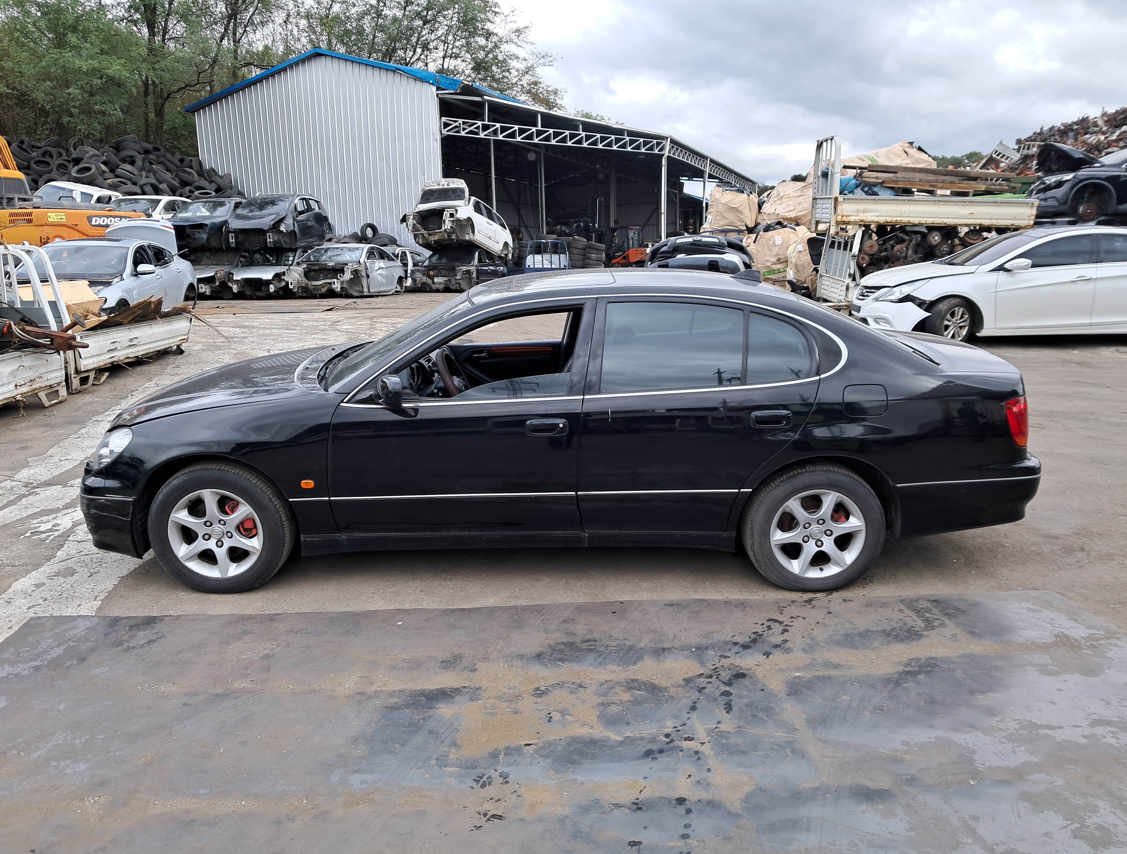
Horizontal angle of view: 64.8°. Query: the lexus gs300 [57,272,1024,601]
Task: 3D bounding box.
[{"bbox_3d":[-0.041,-0.123,4.855,4.810,1.440,1.800,0,13,0],"label":"lexus gs300"}]

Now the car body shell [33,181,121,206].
[{"bbox_3d":[-12.628,-5.423,22.749,1.800,1.500,4.300,5,13,-3],"label":"car body shell"}]

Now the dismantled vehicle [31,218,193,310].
[{"bbox_3d":[-6.951,-2.166,13.294,1.880,1.620,4.800,-2,13,-6],"label":"dismantled vehicle"}]

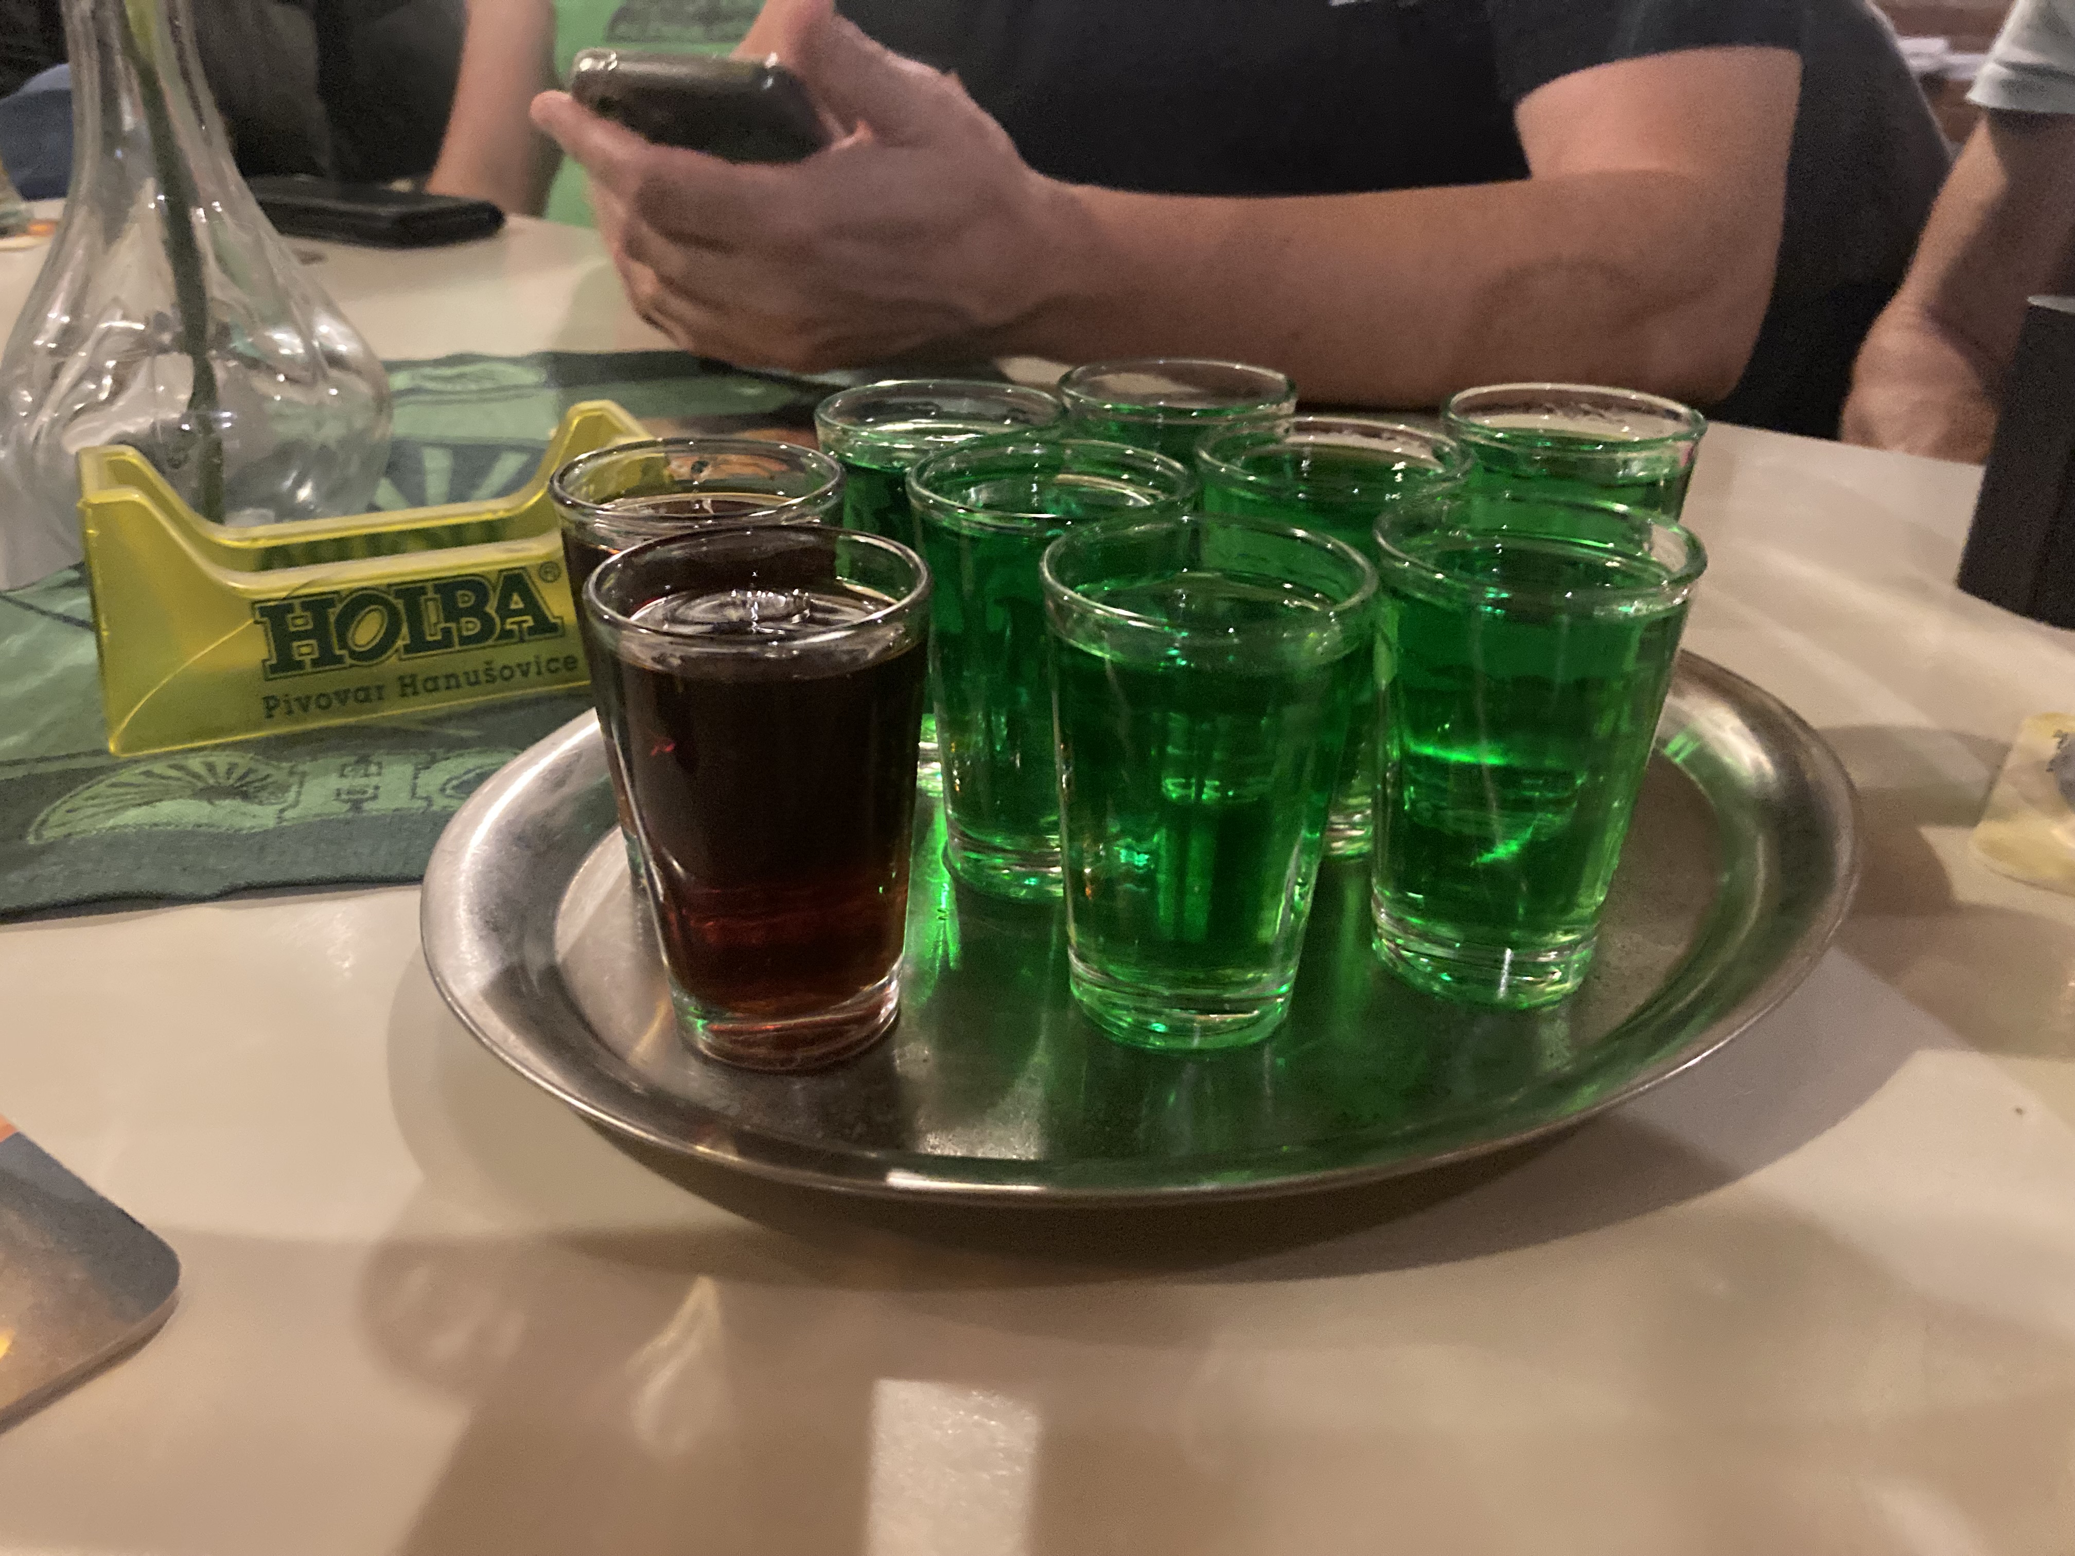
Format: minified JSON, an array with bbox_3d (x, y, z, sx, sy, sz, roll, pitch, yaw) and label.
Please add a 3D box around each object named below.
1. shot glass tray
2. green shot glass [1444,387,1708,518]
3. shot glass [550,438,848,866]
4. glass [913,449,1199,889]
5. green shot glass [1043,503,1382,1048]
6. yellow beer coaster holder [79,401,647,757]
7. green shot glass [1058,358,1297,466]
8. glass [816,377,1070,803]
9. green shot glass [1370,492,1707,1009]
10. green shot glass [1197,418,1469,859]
[{"bbox_3d":[0.023,0.006,0.290,0.246,0.014,0.202,-16,31,-30],"label":"shot glass tray"},{"bbox_3d":[0.094,-0.035,0.312,0.044,0.066,0.044,1,27,0],"label":"green shot glass"},{"bbox_3d":[-0.052,-0.017,0.274,0.044,0.066,0.044,1,27,0],"label":"shot glass"},{"bbox_3d":[0.002,-0.017,0.275,0.044,0.066,0.044,1,27,0],"label":"glass"},{"bbox_3d":[0.022,0.002,0.238,0.044,0.066,0.044,1,27,0],"label":"green shot glass"},{"bbox_3d":[-0.133,-0.045,0.349,0.113,0.049,0.042,-12,30,-23],"label":"yellow beer coaster holder"},{"bbox_3d":[0.026,-0.043,0.327,0.044,0.066,0.044,1,27,0],"label":"green shot glass"},{"bbox_3d":[-0.017,-0.035,0.309,0.044,0.066,0.044,1,27,0],"label":"glass"},{"bbox_3d":[0.069,-0.003,0.249,0.044,0.066,0.044,1,27,0],"label":"green shot glass"},{"bbox_3d":[0.048,-0.023,0.288,0.044,0.066,0.044,1,27,0],"label":"green shot glass"}]

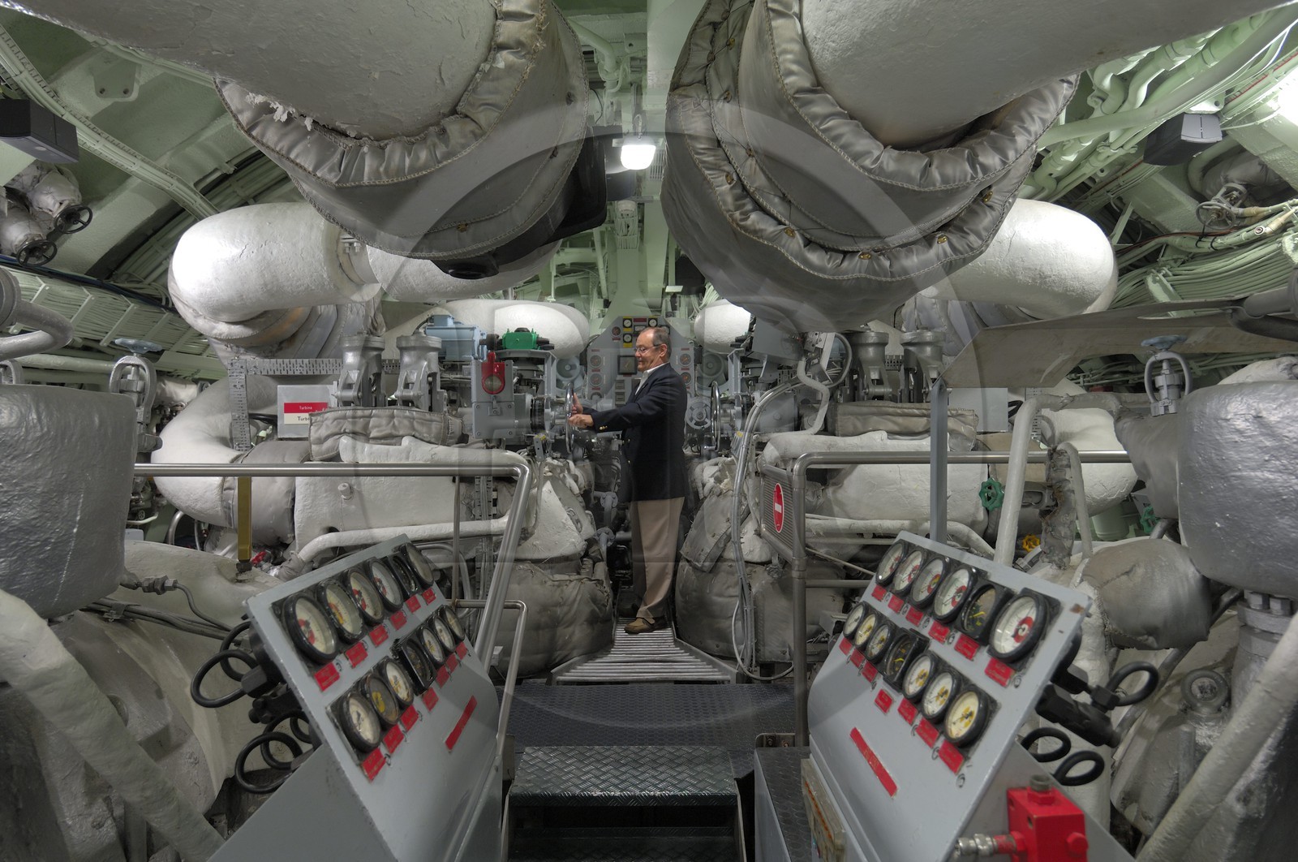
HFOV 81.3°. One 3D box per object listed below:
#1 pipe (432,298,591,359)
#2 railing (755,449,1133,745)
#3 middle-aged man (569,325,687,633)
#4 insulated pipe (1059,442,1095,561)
[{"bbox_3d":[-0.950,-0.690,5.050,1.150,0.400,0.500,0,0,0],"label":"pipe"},{"bbox_3d":[1.100,0.585,2.960,1.250,1.030,0.720,0,0,0],"label":"railing"},{"bbox_3d":[-0.122,0.267,4.330,0.640,1.740,0.500,0,0,-13],"label":"middle-aged man"},{"bbox_3d":[1.371,0.230,2.420,0.115,0.385,0.075,0,-1,0],"label":"insulated pipe"}]

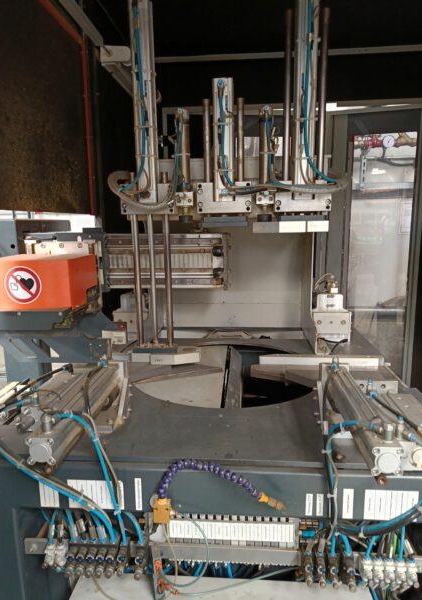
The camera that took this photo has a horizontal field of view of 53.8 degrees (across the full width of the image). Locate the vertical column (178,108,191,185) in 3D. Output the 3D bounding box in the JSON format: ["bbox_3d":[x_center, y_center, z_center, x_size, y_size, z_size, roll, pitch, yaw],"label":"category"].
[{"bbox_3d":[-0.080,-0.469,1.279,0.030,0.217,0.032,0,10,5],"label":"vertical column"}]

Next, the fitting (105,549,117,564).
[{"bbox_3d":[-0.241,0.614,0.996,0.019,0.019,0.027,0,10,5],"label":"fitting"}]

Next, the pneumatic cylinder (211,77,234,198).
[{"bbox_3d":[0.034,-0.427,1.131,0.054,0.310,0.058,0,11,4],"label":"pneumatic cylinder"}]

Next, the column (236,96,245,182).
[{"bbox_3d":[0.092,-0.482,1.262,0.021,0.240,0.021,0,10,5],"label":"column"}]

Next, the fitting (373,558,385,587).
[{"bbox_3d":[0.405,0.656,1.006,0.021,0.052,0.034,0,10,5],"label":"fitting"}]

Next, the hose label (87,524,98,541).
[{"bbox_3d":[-0.224,0.442,0.790,0.013,0.026,0.010,-8,7,5],"label":"hose label"}]

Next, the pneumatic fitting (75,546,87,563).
[{"bbox_3d":[-0.314,0.613,1.002,0.019,0.019,0.027,0,10,5],"label":"pneumatic fitting"}]

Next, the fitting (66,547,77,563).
[{"bbox_3d":[-0.337,0.614,1.004,0.019,0.019,0.027,0,10,5],"label":"fitting"}]

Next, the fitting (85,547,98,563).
[{"bbox_3d":[-0.287,0.611,0.999,0.019,0.019,0.027,0,10,5],"label":"fitting"}]

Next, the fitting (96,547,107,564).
[{"bbox_3d":[-0.263,0.613,0.997,0.019,0.019,0.027,0,10,5],"label":"fitting"}]

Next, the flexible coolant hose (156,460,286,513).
[{"bbox_3d":[0.023,0.413,0.921,0.275,0.098,0.050,0,10,5],"label":"flexible coolant hose"}]

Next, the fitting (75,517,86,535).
[{"bbox_3d":[-0.333,0.579,1.067,0.019,0.036,0.018,0,10,5],"label":"fitting"}]

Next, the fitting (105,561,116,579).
[{"bbox_3d":[-0.241,0.646,0.997,0.019,0.020,0.030,0,10,5],"label":"fitting"}]

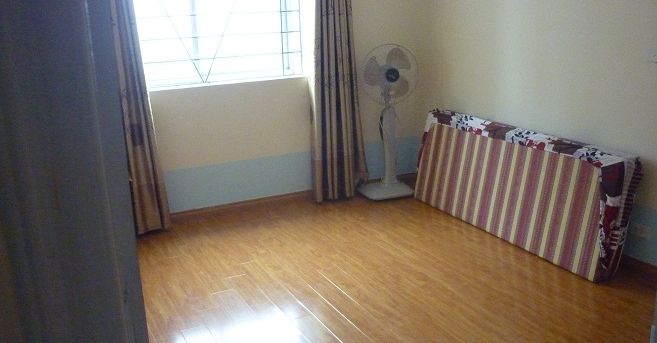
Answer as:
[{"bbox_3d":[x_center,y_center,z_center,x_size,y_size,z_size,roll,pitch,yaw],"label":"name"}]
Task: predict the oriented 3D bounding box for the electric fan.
[{"bbox_3d":[0.485,-0.413,5.051,0.470,1.200,0.410,-8,16,-22],"label":"electric fan"}]

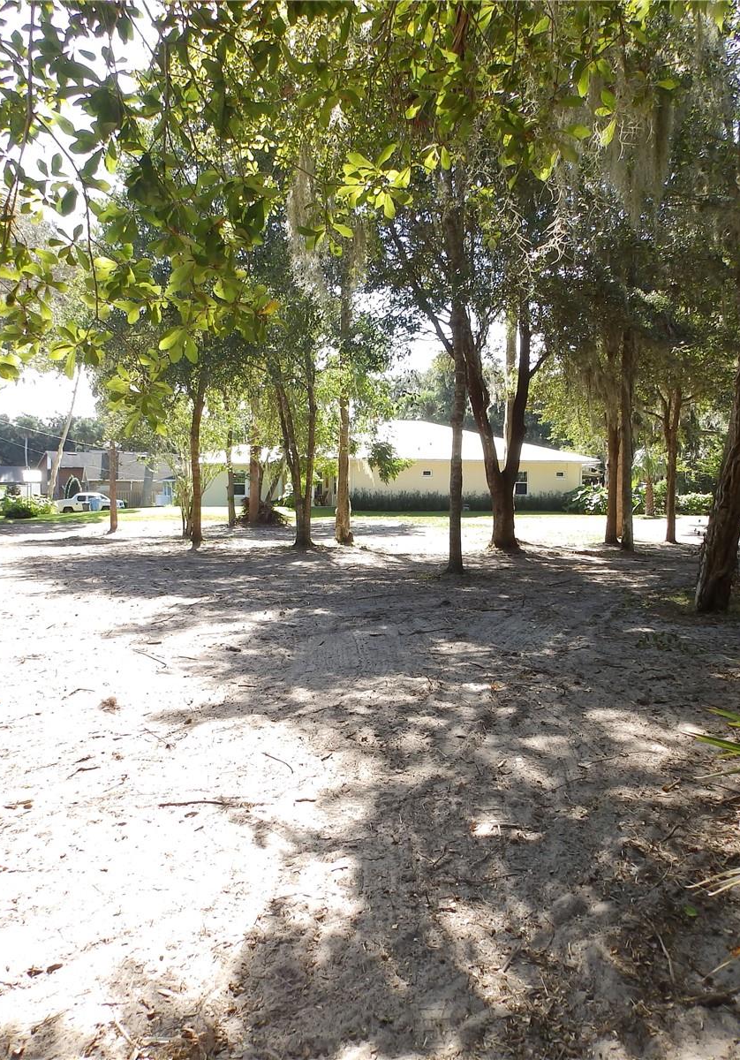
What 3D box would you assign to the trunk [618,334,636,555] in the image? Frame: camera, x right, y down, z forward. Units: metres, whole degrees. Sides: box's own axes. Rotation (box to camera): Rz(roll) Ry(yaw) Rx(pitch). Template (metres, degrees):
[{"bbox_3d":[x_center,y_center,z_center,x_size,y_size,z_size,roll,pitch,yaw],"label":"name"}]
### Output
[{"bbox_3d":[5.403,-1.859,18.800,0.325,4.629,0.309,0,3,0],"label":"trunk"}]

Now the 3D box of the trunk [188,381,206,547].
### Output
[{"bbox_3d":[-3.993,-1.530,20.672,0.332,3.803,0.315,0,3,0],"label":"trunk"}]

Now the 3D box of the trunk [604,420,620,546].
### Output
[{"bbox_3d":[5.656,-1.094,20.897,0.322,2.912,0.306,0,3,0],"label":"trunk"}]

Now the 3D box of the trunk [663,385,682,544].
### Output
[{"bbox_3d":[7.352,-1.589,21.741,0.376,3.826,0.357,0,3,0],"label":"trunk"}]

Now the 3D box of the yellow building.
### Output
[{"bbox_3d":[0.900,-4.171,58.372,24.000,5.800,15.000,0,3,0],"label":"yellow building"}]

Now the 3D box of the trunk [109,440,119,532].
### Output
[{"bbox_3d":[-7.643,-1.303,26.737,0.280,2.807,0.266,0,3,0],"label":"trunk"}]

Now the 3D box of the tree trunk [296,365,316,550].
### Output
[{"bbox_3d":[-1.464,-1.623,20.268,0.375,4.026,0.357,0,3,0],"label":"tree trunk"}]

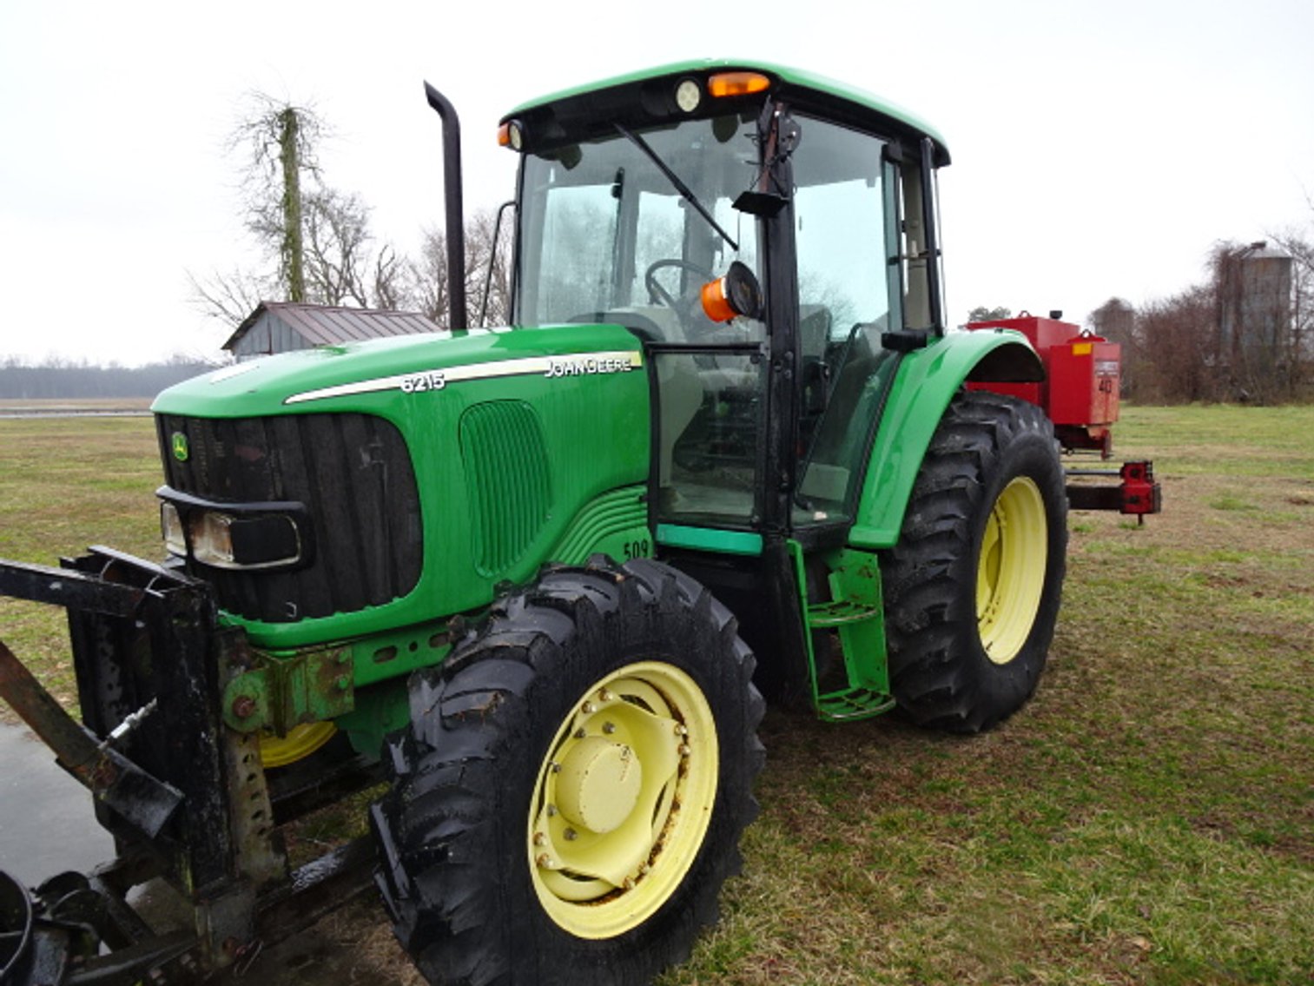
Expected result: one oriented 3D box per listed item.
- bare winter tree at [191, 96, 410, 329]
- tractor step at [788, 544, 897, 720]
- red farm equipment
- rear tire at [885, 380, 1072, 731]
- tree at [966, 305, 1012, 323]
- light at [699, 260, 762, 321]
[{"bbox_3d":[-13.953,-8.809,35.686,8.600,13.000,7.500,-2,7,-21],"label":"bare winter tree"},{"bbox_3d":[0.684,0.489,3.416,0.280,0.650,0.360,5,8,41],"label":"tractor step"},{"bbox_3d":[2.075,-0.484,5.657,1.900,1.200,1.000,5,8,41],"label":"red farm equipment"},{"bbox_3d":[1.430,0.328,4.172,0.470,1.540,1.550,5,8,41],"label":"rear tire"},{"bbox_3d":[33.851,-13.825,93.156,5.300,10.800,5.300,2,6,20],"label":"tree"},{"bbox_3d":[0.242,-0.664,3.000,0.165,0.175,0.175,-14,-2,31],"label":"light"}]

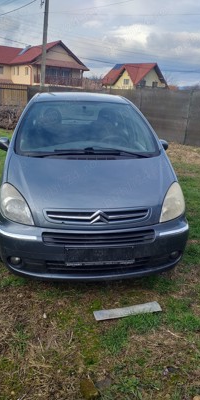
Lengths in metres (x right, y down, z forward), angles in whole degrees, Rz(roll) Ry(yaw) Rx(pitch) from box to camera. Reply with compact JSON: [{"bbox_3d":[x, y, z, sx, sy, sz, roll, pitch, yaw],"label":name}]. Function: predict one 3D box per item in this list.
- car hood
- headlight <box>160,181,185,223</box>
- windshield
[{"bbox_3d":[-0.050,-0.112,2.784,1.520,0.440,0.970,-1,19,-8],"label":"car hood"},{"bbox_3d":[0.627,0.007,2.752,0.330,0.270,0.460,-1,19,-8],"label":"headlight"},{"bbox_3d":[-0.142,-0.787,3.399,1.490,0.500,0.980,-1,19,-8],"label":"windshield"}]

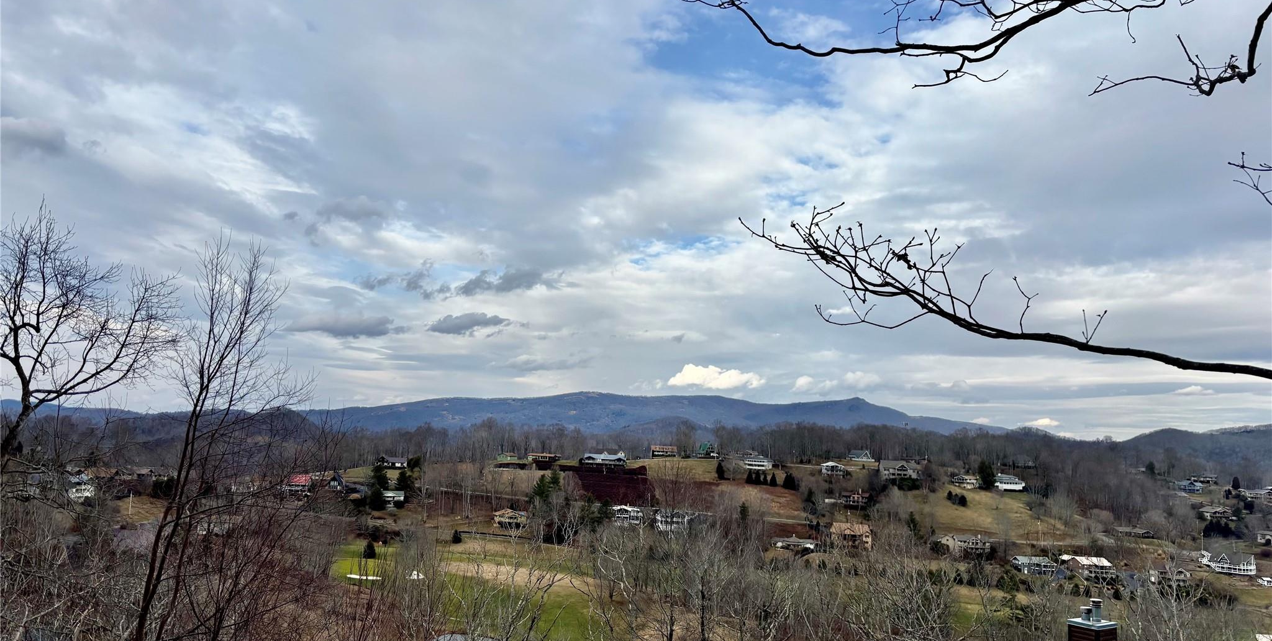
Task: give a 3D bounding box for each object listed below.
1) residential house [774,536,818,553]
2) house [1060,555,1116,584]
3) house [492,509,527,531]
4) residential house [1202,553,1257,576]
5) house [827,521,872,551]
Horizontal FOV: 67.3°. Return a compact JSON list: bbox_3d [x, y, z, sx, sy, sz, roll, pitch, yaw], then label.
[{"bbox_3d":[70.600,99.210,425.000,18.500,6.000,11.500,2,-7,0],"label":"residential house"},{"bbox_3d":[185.318,101.602,392.000,15.500,9.000,13.500,2,-7,0],"label":"house"},{"bbox_3d":[-54.583,86.228,415.000,14.500,8.600,12.000,2,-7,-2],"label":"house"},{"bbox_3d":[250.955,102.869,405.000,17.500,8.500,12.000,2,-7,5],"label":"residential house"},{"bbox_3d":[93.349,94.092,417.000,16.000,10.600,11.500,2,-7,4],"label":"house"}]

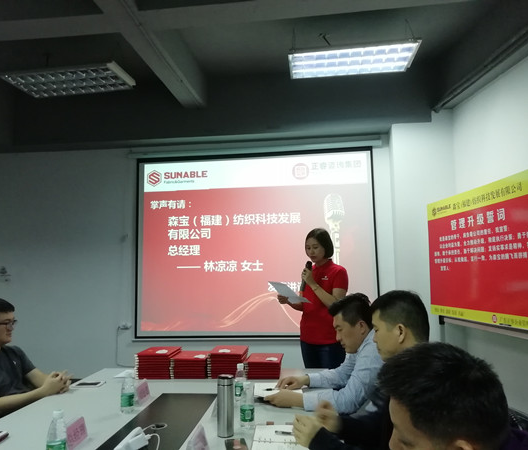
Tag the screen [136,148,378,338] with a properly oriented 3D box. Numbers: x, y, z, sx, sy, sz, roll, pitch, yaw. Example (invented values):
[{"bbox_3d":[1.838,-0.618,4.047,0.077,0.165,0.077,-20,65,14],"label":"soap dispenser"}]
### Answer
[{"bbox_3d":[-0.113,0.198,4.745,2.545,1.922,0.040,-2,-5,6],"label":"screen"}]

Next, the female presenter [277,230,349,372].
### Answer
[{"bbox_3d":[0.373,0.841,3.135,0.460,1.640,0.460,3,-7,-40],"label":"female presenter"}]

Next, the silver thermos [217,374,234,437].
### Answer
[{"bbox_3d":[-0.146,0.688,1.716,0.064,0.219,0.064,-2,-5,6],"label":"silver thermos"}]

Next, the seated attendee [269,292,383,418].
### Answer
[{"bbox_3d":[0.387,0.934,2.024,0.750,1.245,0.520,-3,-5,11],"label":"seated attendee"}]

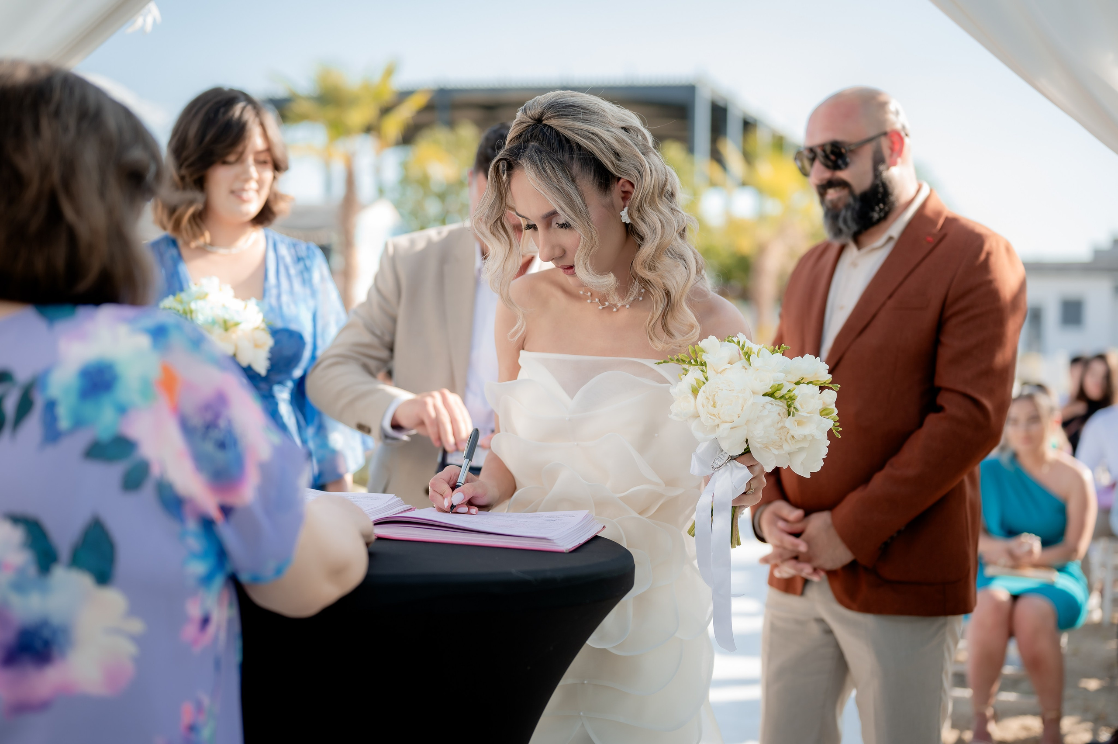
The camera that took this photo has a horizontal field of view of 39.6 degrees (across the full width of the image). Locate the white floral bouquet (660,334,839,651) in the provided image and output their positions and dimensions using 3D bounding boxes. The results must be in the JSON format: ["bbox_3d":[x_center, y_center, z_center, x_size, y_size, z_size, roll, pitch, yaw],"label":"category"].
[{"bbox_3d":[0.272,0.169,2.220,0.255,0.445,0.230,0,0,-11],"label":"white floral bouquet"}]

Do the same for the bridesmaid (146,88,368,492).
[{"bbox_3d":[-0.538,0.400,2.680,0.500,1.750,0.380,0,0,-27],"label":"bridesmaid"}]

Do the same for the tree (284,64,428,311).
[{"bbox_3d":[-2.244,-1.000,17.000,1.700,4.700,1.700,0,0,0],"label":"tree"}]

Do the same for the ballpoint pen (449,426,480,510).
[{"bbox_3d":[-0.135,0.139,2.230,0.013,0.138,0.013,27,-28,-20],"label":"ballpoint pen"}]

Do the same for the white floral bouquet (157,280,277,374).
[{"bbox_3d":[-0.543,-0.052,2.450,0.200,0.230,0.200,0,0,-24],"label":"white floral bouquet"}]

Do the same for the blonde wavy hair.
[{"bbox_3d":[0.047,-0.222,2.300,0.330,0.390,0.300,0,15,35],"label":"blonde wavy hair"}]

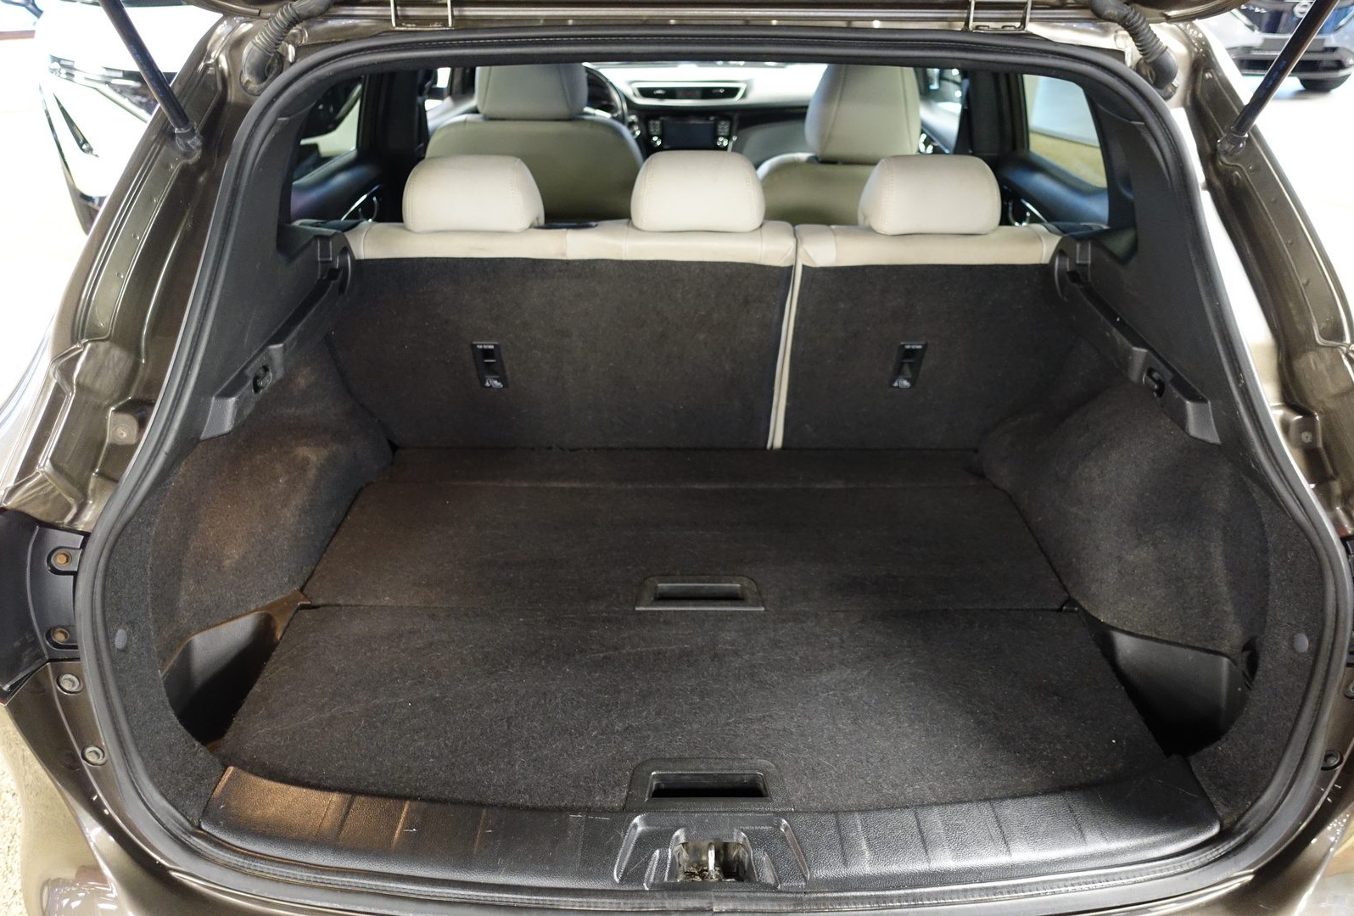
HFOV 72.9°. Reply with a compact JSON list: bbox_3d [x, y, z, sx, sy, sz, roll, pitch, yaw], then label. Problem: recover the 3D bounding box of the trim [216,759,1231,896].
[{"bbox_3d":[0.035,0.414,1.034,1.100,0.080,0.140,0,32,0],"label":"trim"}]

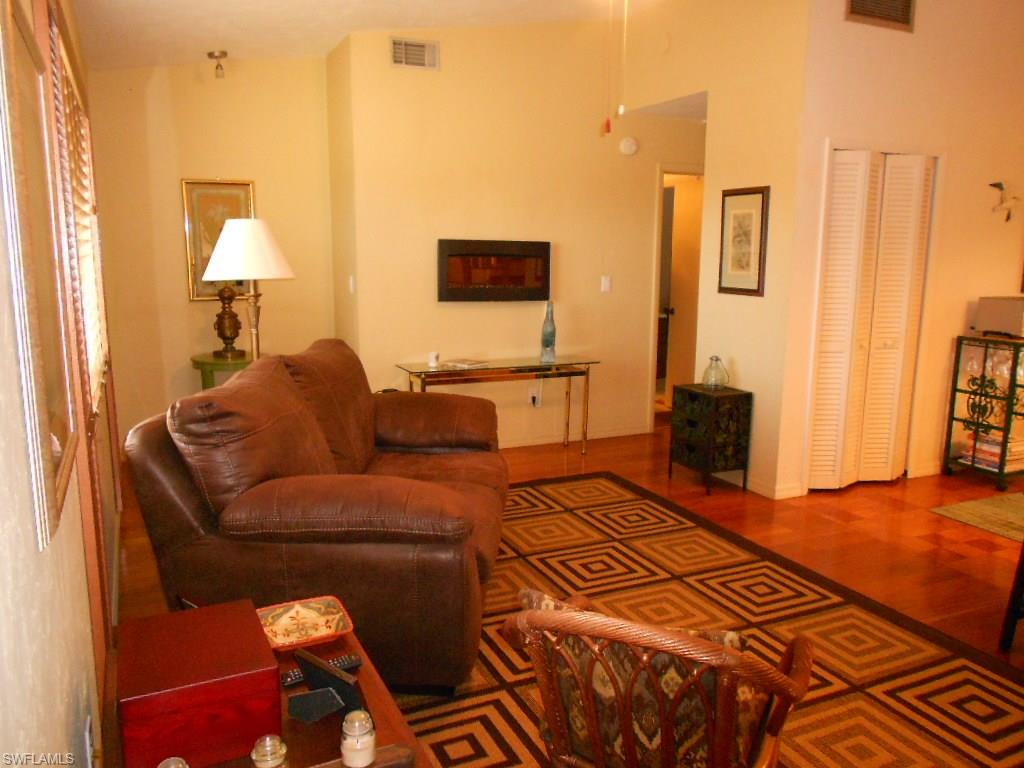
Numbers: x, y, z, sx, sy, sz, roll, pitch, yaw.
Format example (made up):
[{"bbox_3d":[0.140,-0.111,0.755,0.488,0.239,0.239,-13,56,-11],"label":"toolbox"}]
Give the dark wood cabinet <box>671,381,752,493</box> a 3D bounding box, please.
[{"bbox_3d":[1.237,0.334,4.801,0.280,0.610,0.365,-4,10,-23],"label":"dark wood cabinet"}]

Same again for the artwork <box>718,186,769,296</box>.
[{"bbox_3d":[1.402,-0.870,4.711,0.030,0.646,0.425,-4,10,-23],"label":"artwork"}]

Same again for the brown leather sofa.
[{"bbox_3d":[-0.600,0.350,3.453,1.140,1.000,2.000,1,10,2],"label":"brown leather sofa"}]

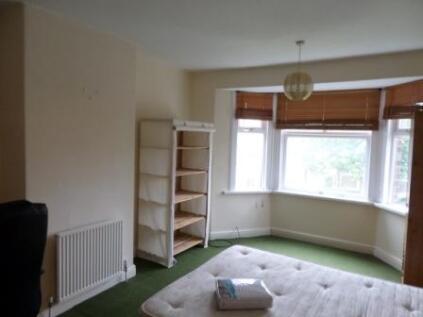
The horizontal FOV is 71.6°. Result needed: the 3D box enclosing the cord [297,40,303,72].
[{"bbox_3d":[0.857,-0.989,2.847,0.040,0.300,0.040,4,4,29],"label":"cord"}]

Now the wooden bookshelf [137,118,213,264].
[{"bbox_3d":[-0.485,0.407,3.932,0.540,1.750,0.840,4,4,31],"label":"wooden bookshelf"}]

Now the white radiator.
[{"bbox_3d":[-1.100,0.897,2.689,0.075,0.545,0.660,4,4,31],"label":"white radiator"}]

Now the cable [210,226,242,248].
[{"bbox_3d":[0.208,1.174,4.406,0.490,0.200,0.320,1,4,-16],"label":"cable"}]

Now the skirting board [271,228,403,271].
[{"bbox_3d":[1.682,1.274,4.214,1.800,0.115,0.430,4,4,29],"label":"skirting board"}]

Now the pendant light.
[{"bbox_3d":[0.852,-0.848,2.856,0.285,0.580,0.285,4,4,29],"label":"pendant light"}]

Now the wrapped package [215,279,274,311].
[{"bbox_3d":[0.212,0.953,2.062,0.360,0.090,0.250,1,4,-5],"label":"wrapped package"}]

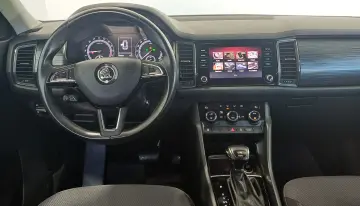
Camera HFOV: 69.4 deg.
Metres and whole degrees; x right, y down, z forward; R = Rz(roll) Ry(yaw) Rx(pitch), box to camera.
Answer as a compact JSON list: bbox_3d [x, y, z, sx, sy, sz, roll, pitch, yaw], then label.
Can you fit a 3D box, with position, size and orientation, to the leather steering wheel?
[{"bbox_3d":[-0.189,-0.075,0.712,0.370,0.363,0.095,-2,-5,4],"label":"leather steering wheel"}]

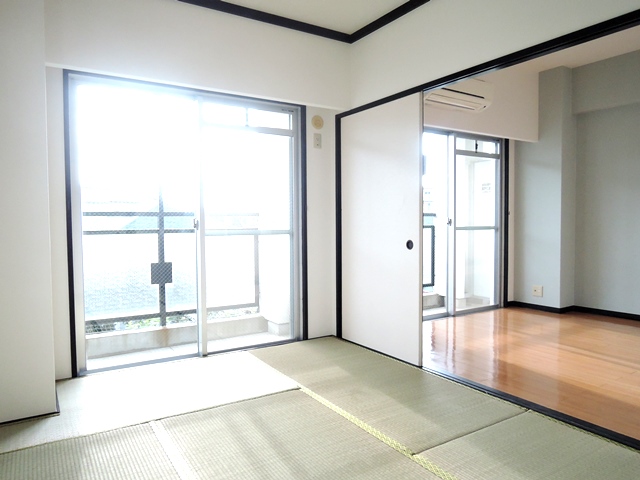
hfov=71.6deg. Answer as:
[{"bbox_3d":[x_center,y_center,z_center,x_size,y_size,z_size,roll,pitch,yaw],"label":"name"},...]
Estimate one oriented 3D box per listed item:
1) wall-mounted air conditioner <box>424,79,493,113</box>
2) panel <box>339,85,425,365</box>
[{"bbox_3d":[1.226,-1.316,3.909,0.800,0.280,0.205,-2,3,-32],"label":"wall-mounted air conditioner"},{"bbox_3d":[0.422,-0.074,3.266,0.032,1.785,0.895,-2,3,-32],"label":"panel"}]

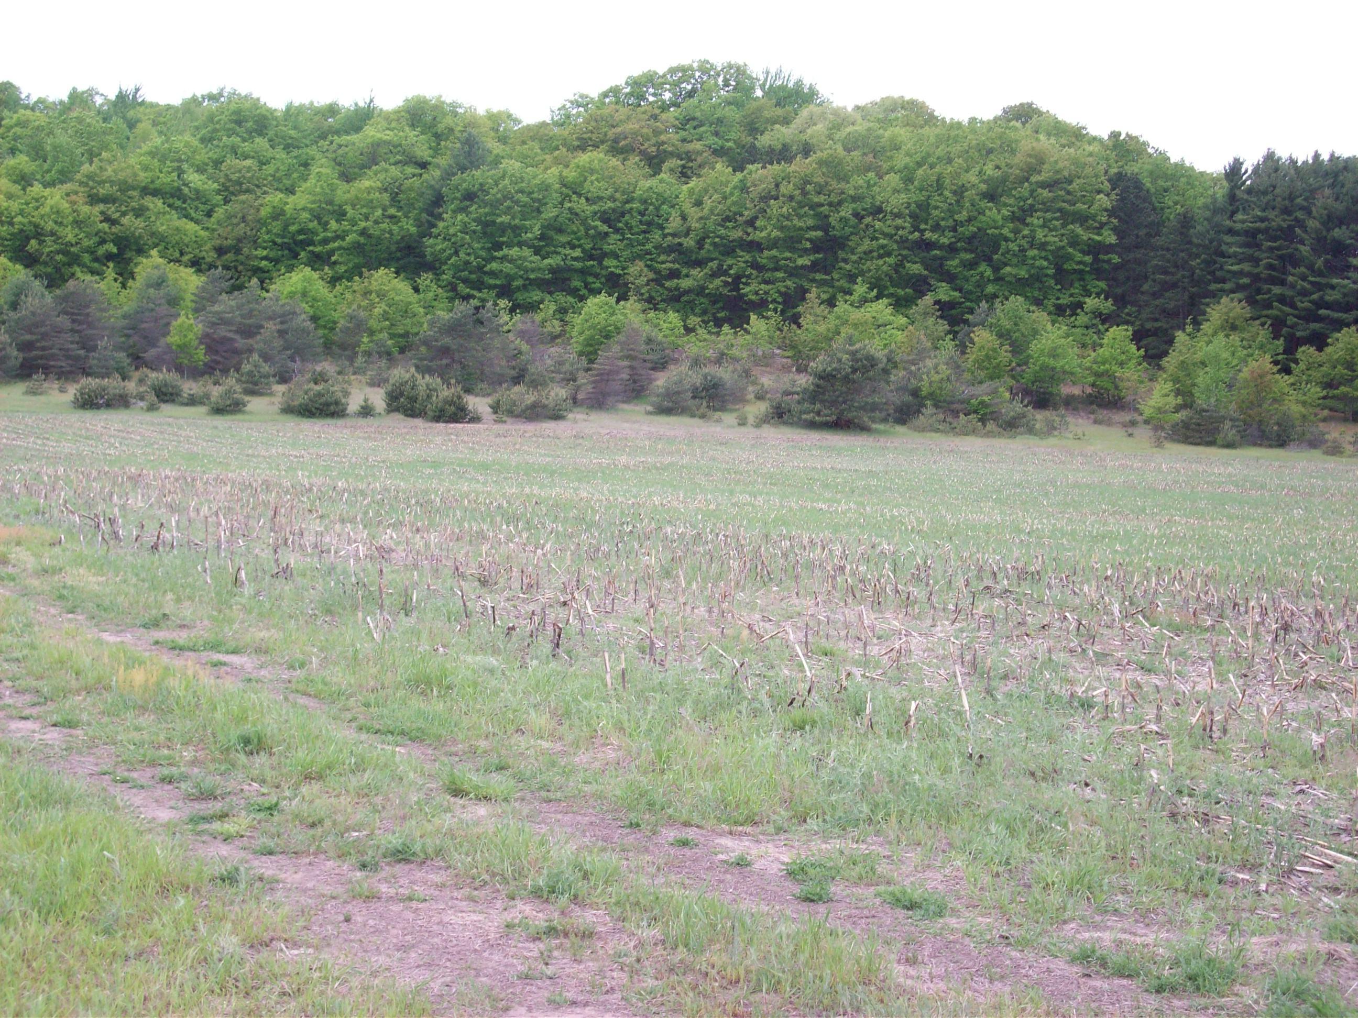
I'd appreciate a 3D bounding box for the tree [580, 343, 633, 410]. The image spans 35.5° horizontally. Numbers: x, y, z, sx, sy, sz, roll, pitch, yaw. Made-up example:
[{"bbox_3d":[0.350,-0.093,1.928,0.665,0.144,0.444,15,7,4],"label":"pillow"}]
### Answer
[{"bbox_3d":[-2.453,-4.462,71.000,1.690,2.138,1.620,0,4,0],"label":"tree"}]

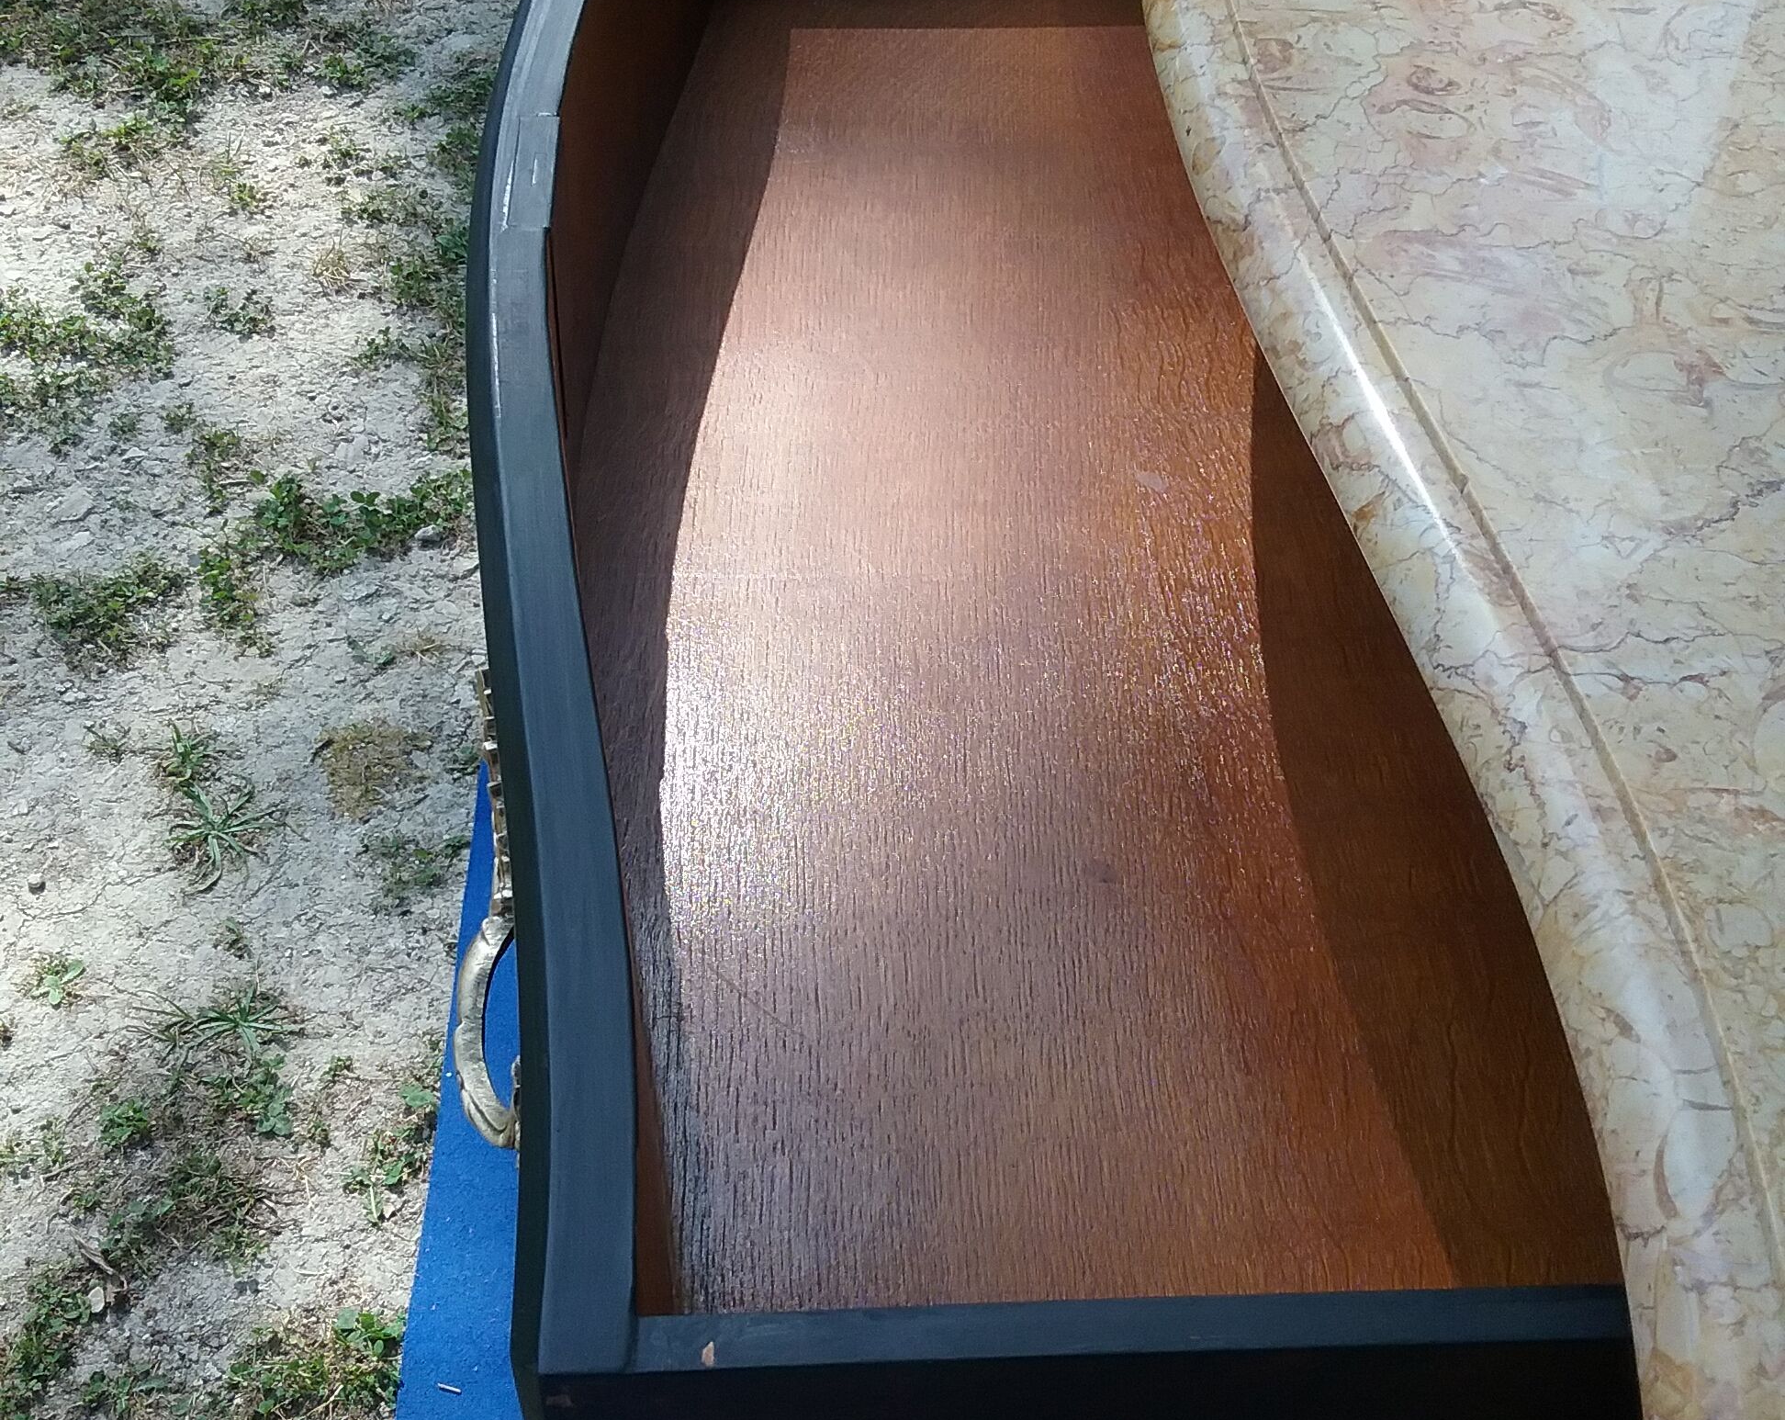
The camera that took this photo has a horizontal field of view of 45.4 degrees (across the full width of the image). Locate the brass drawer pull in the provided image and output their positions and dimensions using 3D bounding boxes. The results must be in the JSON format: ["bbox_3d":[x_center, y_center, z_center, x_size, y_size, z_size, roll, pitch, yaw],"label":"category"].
[{"bbox_3d":[-0.126,0.061,0.670,0.032,0.072,0.192,-8,47,-8],"label":"brass drawer pull"}]

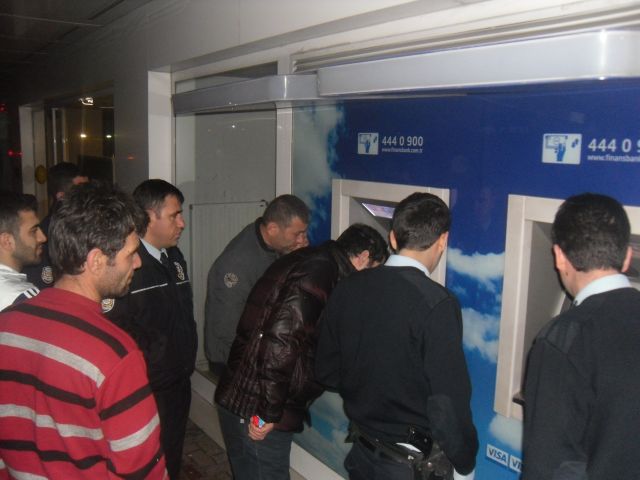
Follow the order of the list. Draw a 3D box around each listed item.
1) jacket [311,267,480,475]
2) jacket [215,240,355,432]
[{"bbox_3d":[0.222,0.351,1.800,0.500,0.580,0.360,7,11,34],"label":"jacket"},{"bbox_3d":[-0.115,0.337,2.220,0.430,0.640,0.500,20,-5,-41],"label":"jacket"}]

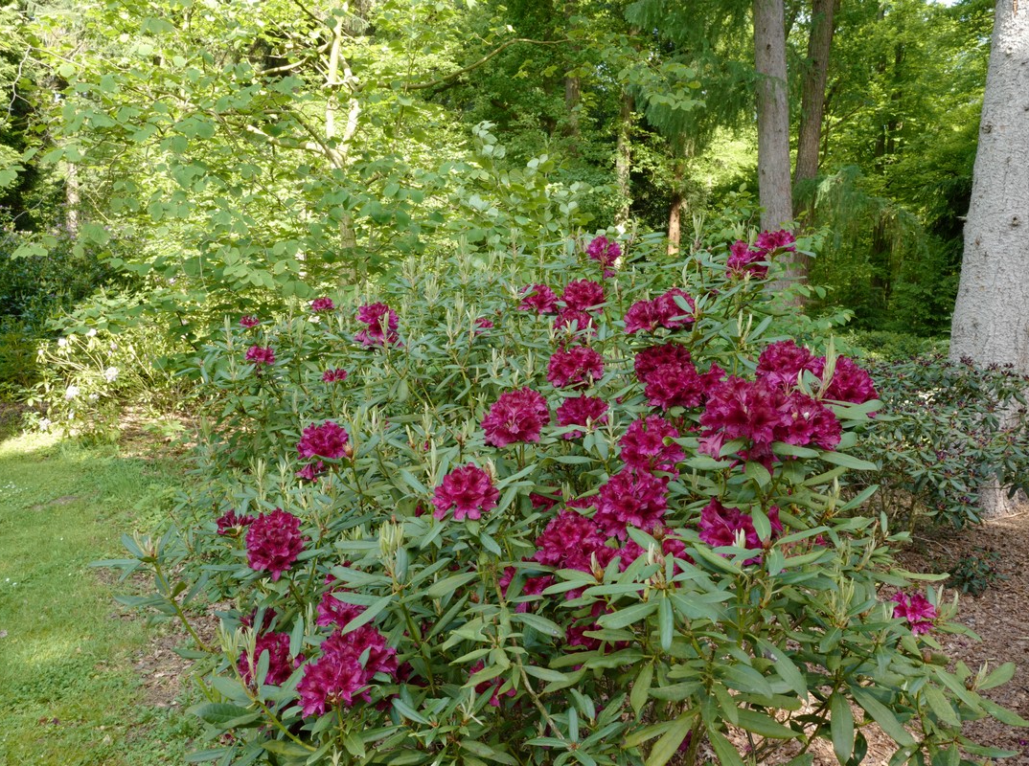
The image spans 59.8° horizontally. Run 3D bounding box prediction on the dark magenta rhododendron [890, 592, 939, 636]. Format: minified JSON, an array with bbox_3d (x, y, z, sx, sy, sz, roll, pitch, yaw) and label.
[{"bbox_3d":[0.939,0.543,2.100,0.113,0.101,0.105,3,7,25],"label":"dark magenta rhododendron"}]

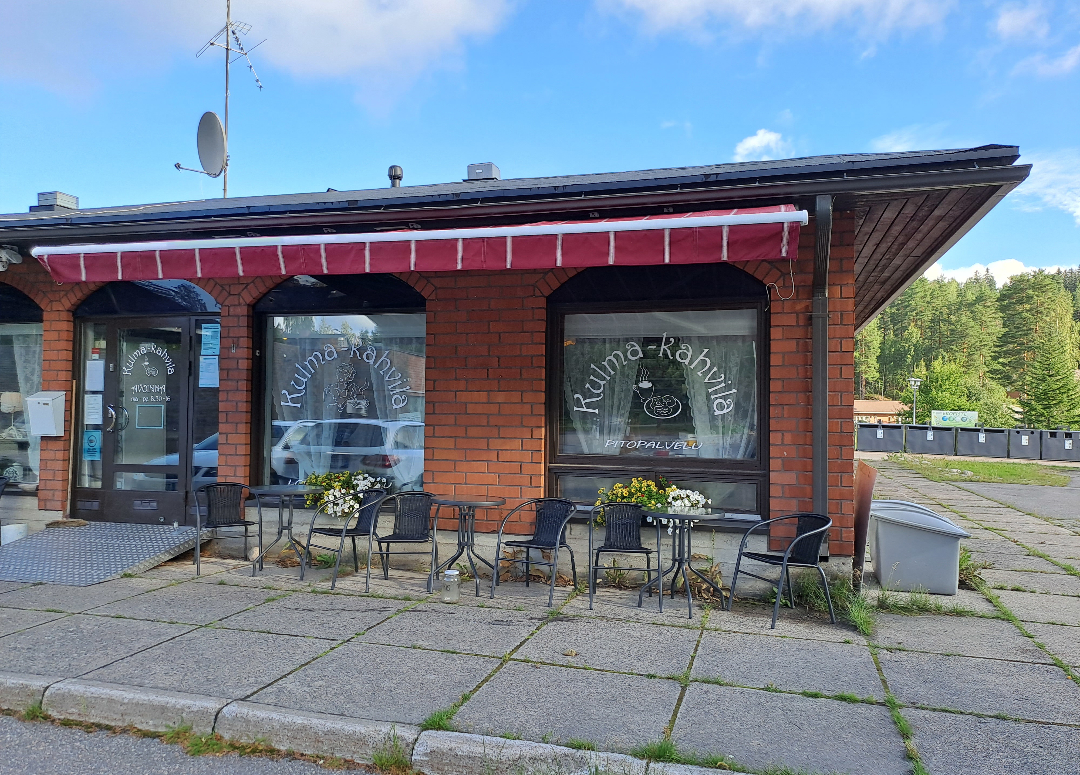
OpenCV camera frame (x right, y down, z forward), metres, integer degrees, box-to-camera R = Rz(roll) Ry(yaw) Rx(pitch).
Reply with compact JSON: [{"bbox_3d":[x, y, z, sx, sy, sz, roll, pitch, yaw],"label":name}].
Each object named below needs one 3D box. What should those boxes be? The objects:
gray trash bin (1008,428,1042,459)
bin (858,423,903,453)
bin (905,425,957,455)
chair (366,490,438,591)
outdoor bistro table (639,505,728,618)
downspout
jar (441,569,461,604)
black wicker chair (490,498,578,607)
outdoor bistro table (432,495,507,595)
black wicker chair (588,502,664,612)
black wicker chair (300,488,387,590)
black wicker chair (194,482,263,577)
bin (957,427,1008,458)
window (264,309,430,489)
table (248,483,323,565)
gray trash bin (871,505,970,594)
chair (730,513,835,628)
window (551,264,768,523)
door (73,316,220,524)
[{"bbox_3d":[20.199,2.371,32.695,1.100,1.180,1.450,0,-1,23],"label":"gray trash bin"},{"bbox_3d":[15.197,2.228,34.817,1.860,1.190,1.450,0,-1,23],"label":"bin"},{"bbox_3d":[16.259,2.186,32.624,1.800,1.170,1.300,0,-2,16],"label":"bin"},{"bbox_3d":[-1.067,1.226,6.253,0.540,0.730,0.560,1,-1,3],"label":"chair"},{"bbox_3d":[1.026,1.244,5.647,0.610,0.700,0.610,0,-2,16],"label":"outdoor bistro table"},{"bbox_3d":[2.107,-0.023,5.815,0.110,2.660,0.400,0,-2,16],"label":"downspout"},{"bbox_3d":[-0.660,1.473,5.798,0.140,0.226,0.140,1,-1,0],"label":"jar"},{"bbox_3d":[-0.006,1.238,5.991,0.540,0.706,0.570,0,-2,29],"label":"black wicker chair"},{"bbox_3d":[-0.570,1.242,6.148,0.610,0.700,0.610,1,-2,0],"label":"outdoor bistro table"},{"bbox_3d":[0.638,1.240,5.806,0.540,0.706,0.570,0,-2,6],"label":"black wicker chair"},{"bbox_3d":[-1.599,1.221,6.424,0.540,0.730,0.560,-1,-2,44],"label":"black wicker chair"},{"bbox_3d":[-2.753,1.212,6.847,0.540,0.730,0.560,1,-1,-30],"label":"black wicker chair"},{"bbox_3d":[18.784,2.336,33.295,1.880,1.180,1.450,0,-1,23],"label":"bin"},{"bbox_3d":[-1.809,0.149,7.174,1.660,1.660,0.130,0,-1,16],"label":"window"},{"bbox_3d":[-2.167,1.227,6.671,0.610,0.710,0.610,0,-1,16],"label":"table"},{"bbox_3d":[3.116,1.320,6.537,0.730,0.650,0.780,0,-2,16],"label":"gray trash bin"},{"bbox_3d":[1.709,1.255,5.506,0.560,0.730,0.540,1,-1,-18],"label":"chair"},{"bbox_3d":[0.951,0.033,6.522,1.840,2.200,0.120,0,-2,16],"label":"window"},{"bbox_3d":[-3.954,0.314,7.992,1.860,2.100,0.100,0,-2,16],"label":"door"}]

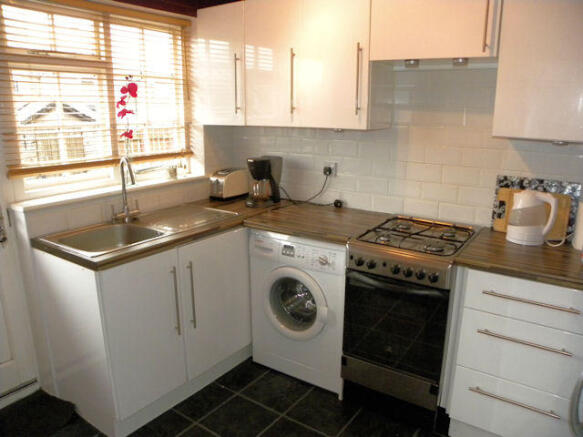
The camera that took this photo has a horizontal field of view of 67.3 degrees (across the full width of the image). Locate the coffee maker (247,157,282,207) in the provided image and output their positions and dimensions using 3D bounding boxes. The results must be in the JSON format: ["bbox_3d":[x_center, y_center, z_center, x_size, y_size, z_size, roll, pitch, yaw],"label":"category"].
[{"bbox_3d":[-0.180,-0.248,2.887,0.170,0.290,0.220,10,16,34],"label":"coffee maker"}]

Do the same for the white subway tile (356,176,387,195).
[{"bbox_3d":[0.493,-0.198,2.638,0.200,0.100,0.010,9,16,33],"label":"white subway tile"}]

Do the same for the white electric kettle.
[{"bbox_3d":[1.144,-0.008,2.004,0.218,0.243,0.165,9,16,33],"label":"white electric kettle"}]

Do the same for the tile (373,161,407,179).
[{"bbox_3d":[0.571,-0.281,2.530,0.200,0.100,0.010,10,17,35],"label":"tile"}]

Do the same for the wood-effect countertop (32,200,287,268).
[{"bbox_3d":[-0.571,0.011,2.489,0.590,0.038,1.500,10,17,35],"label":"wood-effect countertop"}]

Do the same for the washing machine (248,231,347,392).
[{"bbox_3d":[0.171,0.473,2.602,0.607,0.856,0.580,9,16,33],"label":"washing machine"}]

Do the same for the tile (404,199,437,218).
[{"bbox_3d":[0.735,-0.058,2.490,0.200,0.100,0.010,10,16,34],"label":"tile"}]

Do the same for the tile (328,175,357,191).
[{"bbox_3d":[0.325,-0.227,2.750,0.200,0.100,0.010,10,16,34],"label":"tile"}]

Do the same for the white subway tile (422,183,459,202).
[{"bbox_3d":[0.816,-0.143,2.411,0.200,0.100,0.010,10,16,34],"label":"white subway tile"}]

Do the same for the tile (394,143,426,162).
[{"bbox_3d":[0.651,-0.367,2.450,0.200,0.100,0.010,10,17,35],"label":"tile"}]

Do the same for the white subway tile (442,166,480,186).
[{"bbox_3d":[0.912,-0.226,2.335,0.200,0.100,0.010,9,16,33],"label":"white subway tile"}]

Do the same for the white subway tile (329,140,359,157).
[{"bbox_3d":[0.325,-0.425,2.701,0.200,0.100,0.010,9,16,33],"label":"white subway tile"}]

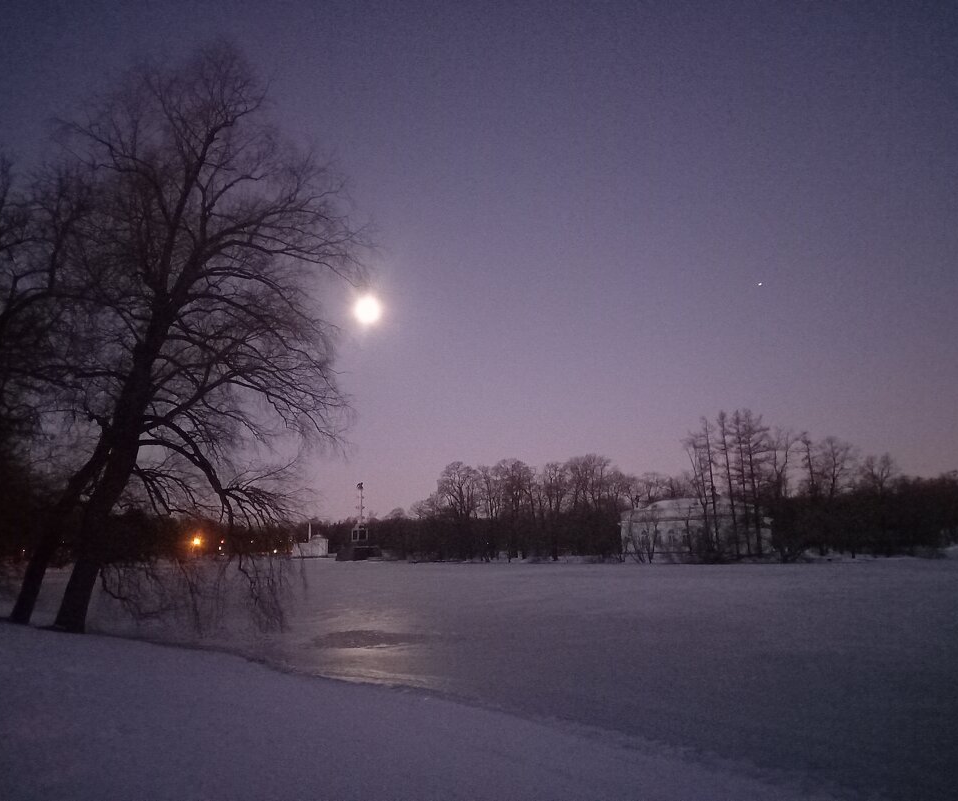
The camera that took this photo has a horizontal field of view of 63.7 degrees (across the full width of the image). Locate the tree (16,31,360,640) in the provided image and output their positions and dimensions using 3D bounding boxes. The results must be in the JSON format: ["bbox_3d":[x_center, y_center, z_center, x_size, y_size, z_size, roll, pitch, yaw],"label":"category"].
[{"bbox_3d":[-7.529,-2.358,20.487,8.900,16.300,8.300,4,-12,-21],"label":"tree"}]

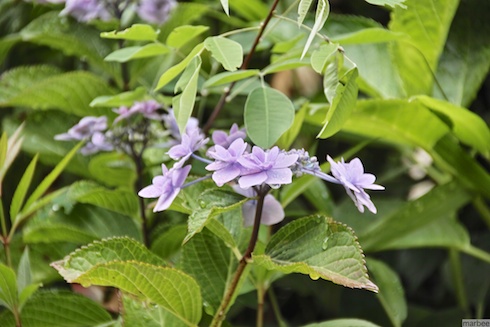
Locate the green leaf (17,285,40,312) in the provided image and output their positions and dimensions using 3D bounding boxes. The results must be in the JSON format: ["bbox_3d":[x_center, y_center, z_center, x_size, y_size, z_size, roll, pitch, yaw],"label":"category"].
[{"bbox_3d":[-0.144,0.090,2.720,0.010,0.024,0.008,33,6,15],"label":"green leaf"}]

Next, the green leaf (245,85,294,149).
[{"bbox_3d":[0.016,-0.030,2.680,0.033,0.041,0.010,0,6,0],"label":"green leaf"}]

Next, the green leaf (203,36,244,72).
[{"bbox_3d":[-0.014,-0.072,2.680,0.025,0.023,0.010,0,6,0],"label":"green leaf"}]

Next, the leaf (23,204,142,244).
[{"bbox_3d":[-0.125,0.047,3.150,0.092,0.029,0.060,0,10,0],"label":"leaf"}]

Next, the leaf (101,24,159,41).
[{"bbox_3d":[-0.078,-0.088,2.750,0.039,0.011,0.020,0,10,0],"label":"leaf"}]

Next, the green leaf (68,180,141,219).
[{"bbox_3d":[-0.109,0.028,3.140,0.055,0.026,0.050,-7,12,-36],"label":"green leaf"}]

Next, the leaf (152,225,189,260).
[{"bbox_3d":[-0.054,0.056,2.920,0.032,0.030,0.020,0,10,0],"label":"leaf"}]

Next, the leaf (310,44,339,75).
[{"bbox_3d":[0.052,-0.069,2.680,0.019,0.021,0.010,0,6,0],"label":"leaf"}]

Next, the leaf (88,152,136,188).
[{"bbox_3d":[-0.104,0.005,3.200,0.038,0.027,0.036,-7,12,-36],"label":"leaf"}]

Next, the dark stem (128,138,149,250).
[{"bbox_3d":[-0.077,0.022,3.000,0.012,0.080,0.010,-5,10,1],"label":"dark stem"}]

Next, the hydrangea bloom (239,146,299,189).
[{"bbox_3d":[0.016,0.003,2.900,0.044,0.027,0.040,0,10,0],"label":"hydrangea bloom"}]

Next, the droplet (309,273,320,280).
[{"bbox_3d":[0.045,0.072,2.620,0.006,0.006,0.006,0,10,0],"label":"droplet"}]

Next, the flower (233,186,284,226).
[{"bbox_3d":[0.010,0.031,2.950,0.037,0.028,0.026,0,10,0],"label":"flower"}]

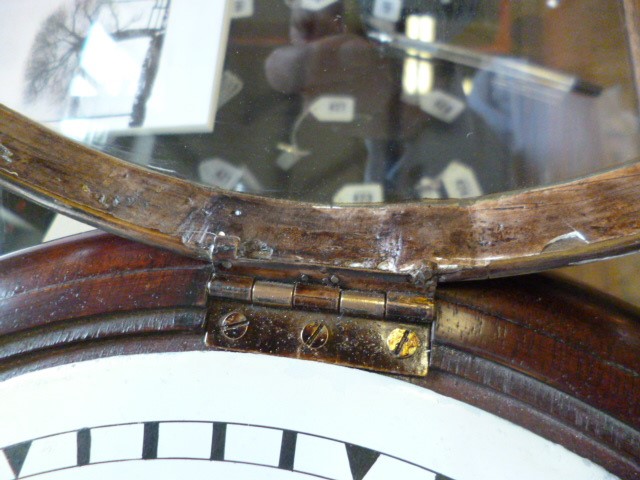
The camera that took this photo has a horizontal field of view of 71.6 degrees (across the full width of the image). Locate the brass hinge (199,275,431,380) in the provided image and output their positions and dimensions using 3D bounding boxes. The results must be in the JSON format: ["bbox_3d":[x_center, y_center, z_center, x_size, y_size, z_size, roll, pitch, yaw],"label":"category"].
[{"bbox_3d":[-0.002,0.017,0.095,0.050,0.007,0.017,4,79,13],"label":"brass hinge"}]

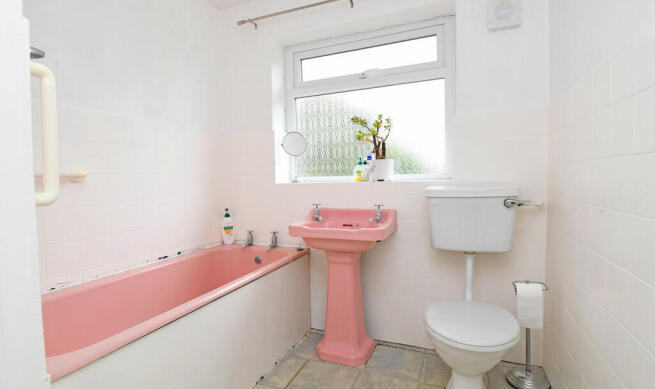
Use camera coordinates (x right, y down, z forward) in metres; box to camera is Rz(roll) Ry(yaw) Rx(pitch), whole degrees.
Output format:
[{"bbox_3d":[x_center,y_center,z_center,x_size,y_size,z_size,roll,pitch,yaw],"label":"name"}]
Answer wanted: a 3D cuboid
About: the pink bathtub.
[{"bbox_3d":[-0.778,0.651,1.534,0.755,0.510,1.680,0,3,22],"label":"pink bathtub"}]

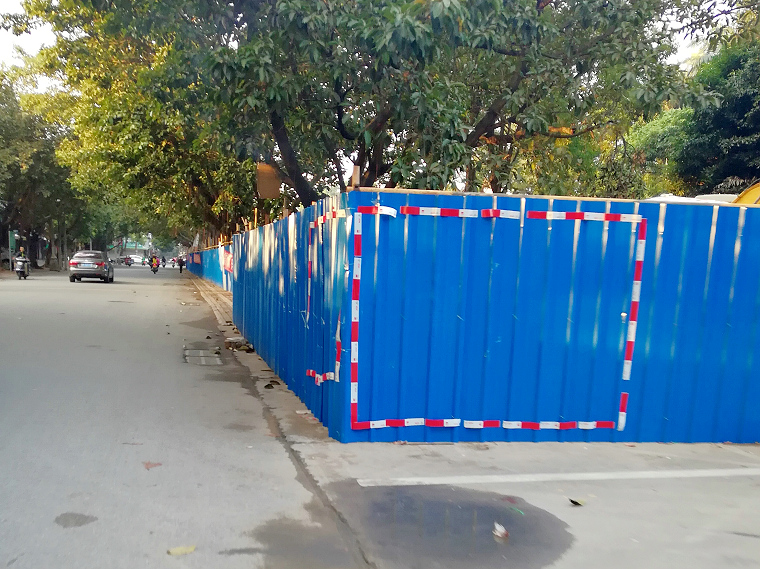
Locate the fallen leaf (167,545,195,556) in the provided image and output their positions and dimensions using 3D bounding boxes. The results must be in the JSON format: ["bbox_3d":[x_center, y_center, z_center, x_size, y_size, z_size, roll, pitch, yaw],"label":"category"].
[{"bbox_3d":[-0.878,1.170,2.620,0.125,0.018,0.055,0,4,-34],"label":"fallen leaf"}]

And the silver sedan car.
[{"bbox_3d":[-14.621,-0.938,30.260,1.820,1.470,4.700,1,3,-19],"label":"silver sedan car"}]

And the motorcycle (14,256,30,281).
[{"bbox_3d":[-17.414,-0.808,28.854,0.700,1.140,1.750,1,3,-19],"label":"motorcycle"}]

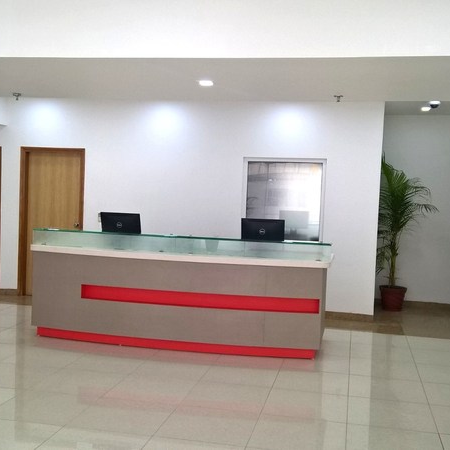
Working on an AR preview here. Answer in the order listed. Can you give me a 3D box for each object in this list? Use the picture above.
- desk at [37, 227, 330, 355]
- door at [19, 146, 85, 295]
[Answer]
[{"bbox_3d":[-0.443,0.643,6.528,3.020,1.105,0.920,3,3,12],"label":"desk"},{"bbox_3d":[-2.369,-0.020,8.730,0.936,2.050,0.120,3,3,12],"label":"door"}]

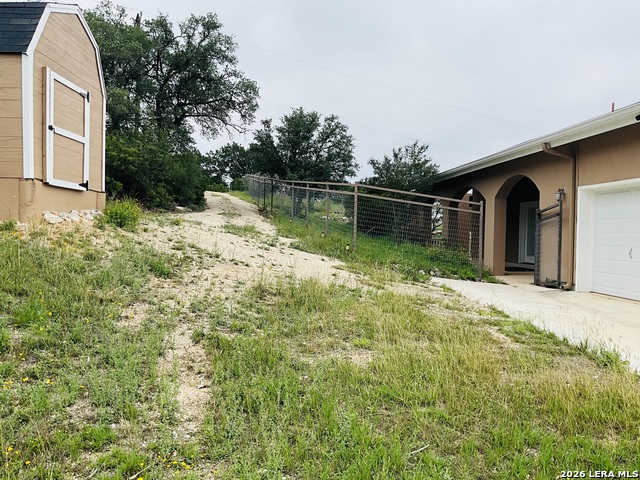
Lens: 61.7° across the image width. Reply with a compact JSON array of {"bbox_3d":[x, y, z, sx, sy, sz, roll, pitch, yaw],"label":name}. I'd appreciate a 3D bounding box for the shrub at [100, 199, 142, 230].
[{"bbox_3d":[-3.739,-0.480,10.100,0.770,0.600,0.730,0,2,0],"label":"shrub"}]

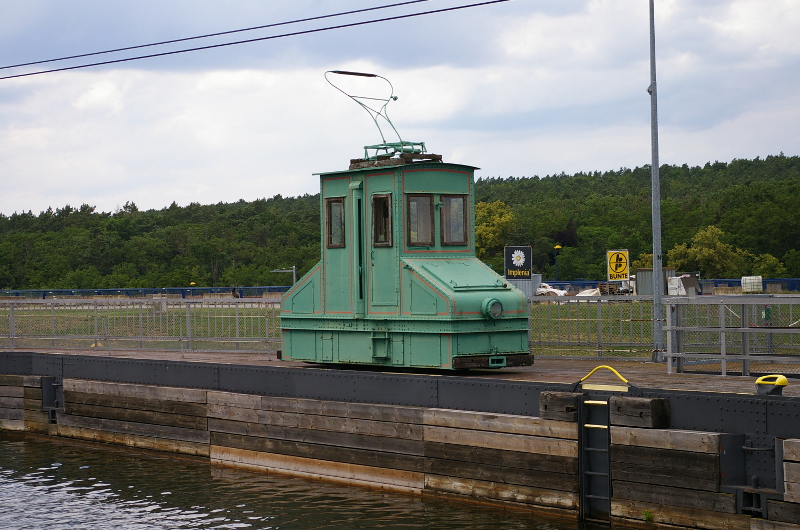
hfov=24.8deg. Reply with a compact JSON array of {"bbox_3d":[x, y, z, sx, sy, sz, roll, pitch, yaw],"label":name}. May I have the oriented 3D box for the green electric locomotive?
[{"bbox_3d":[-0.051,-0.745,28.394,1.598,4.683,4.794,-1,0,-36],"label":"green electric locomotive"}]

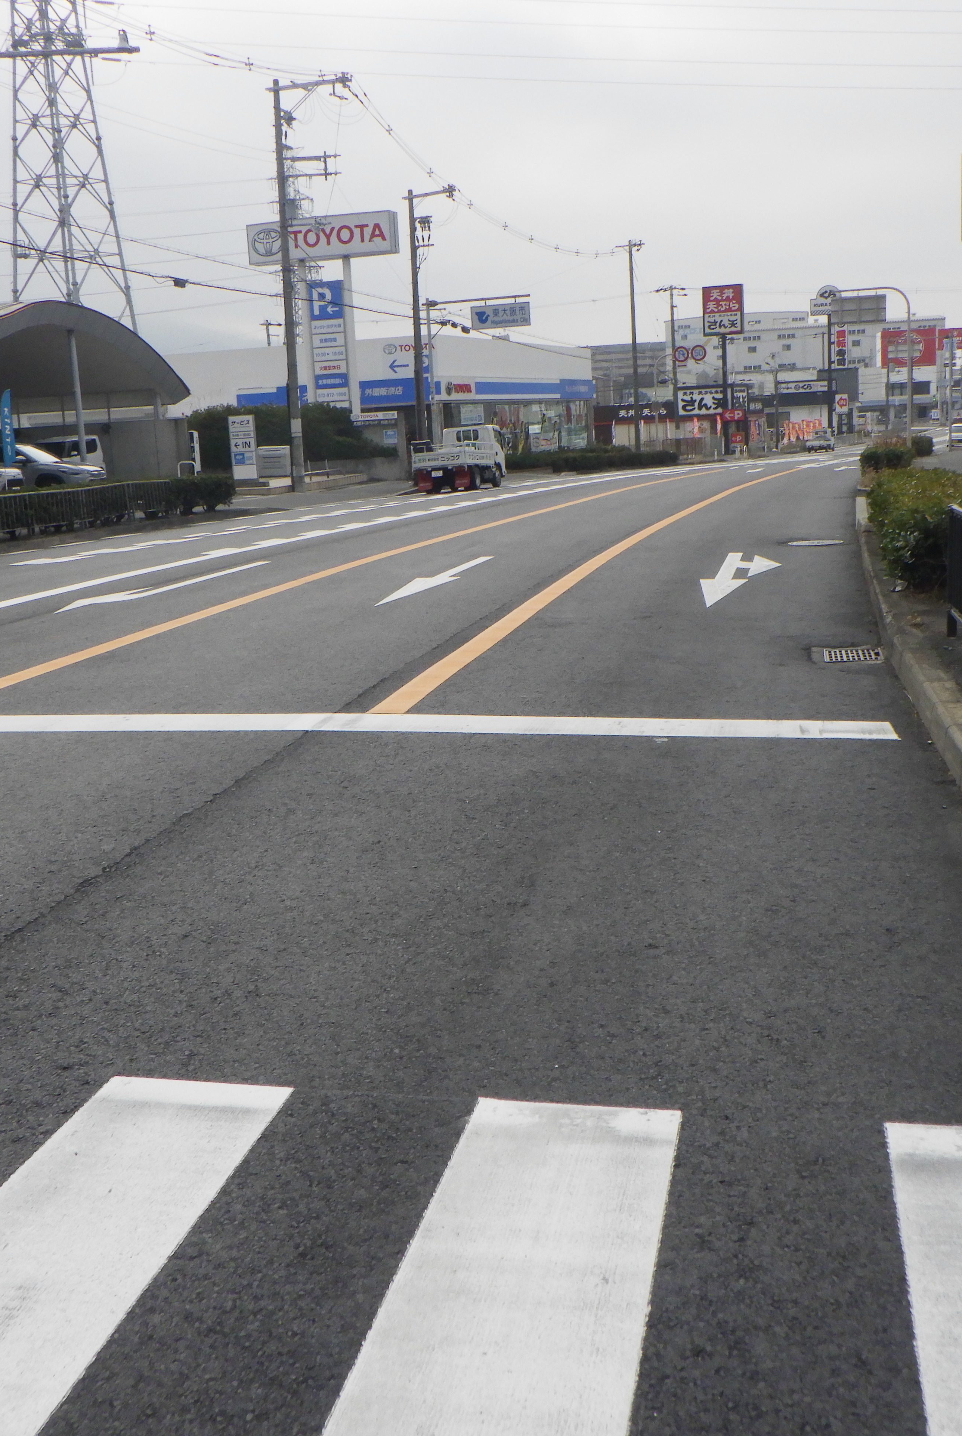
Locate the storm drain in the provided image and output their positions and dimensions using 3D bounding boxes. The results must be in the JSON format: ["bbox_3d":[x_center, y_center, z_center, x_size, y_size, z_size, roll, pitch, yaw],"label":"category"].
[{"bbox_3d":[2.346,-0.386,9.935,0.460,0.050,0.550,0,11,12],"label":"storm drain"}]

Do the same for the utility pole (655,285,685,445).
[{"bbox_3d":[12.608,-22.693,101.145,1.950,10.773,0.500,3,12,28],"label":"utility pole"}]

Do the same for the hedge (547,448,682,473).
[{"bbox_3d":[5.396,-10.394,62.225,1.200,0.750,10.533,3,12,29],"label":"hedge"}]

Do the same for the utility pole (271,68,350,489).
[{"bbox_3d":[-5.041,-13.341,47.849,3.000,12.372,0.600,3,12,26],"label":"utility pole"}]

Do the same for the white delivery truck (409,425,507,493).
[{"bbox_3d":[-0.622,-8.178,48.229,1.720,2.000,4.700,1,11,17],"label":"white delivery truck"}]

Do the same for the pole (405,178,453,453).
[{"bbox_3d":[-1.836,-16.002,64.276,2.900,11.538,0.600,6,13,38],"label":"pole"}]

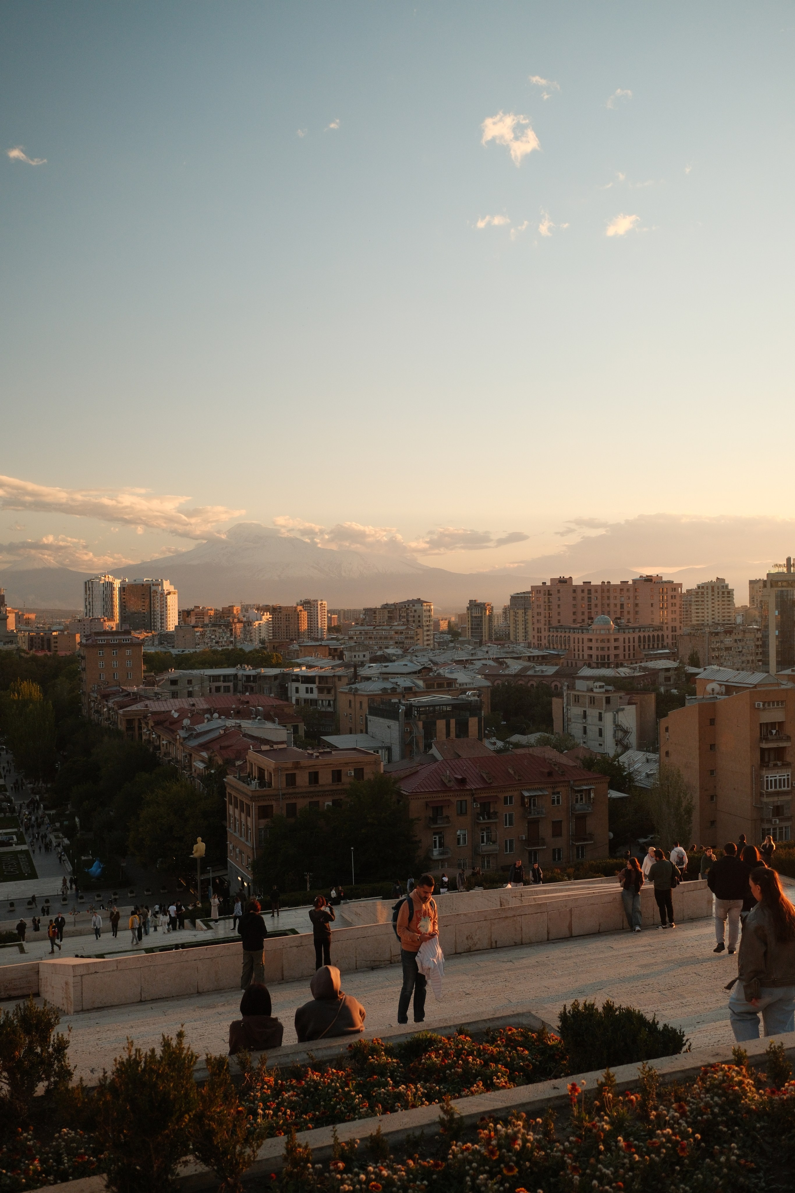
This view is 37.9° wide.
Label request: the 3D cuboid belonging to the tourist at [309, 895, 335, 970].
[{"bbox_3d":[-1.440,6.569,22.297,0.520,1.650,0.420,-1,0,14],"label":"tourist"}]

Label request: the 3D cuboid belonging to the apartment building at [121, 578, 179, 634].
[{"bbox_3d":[-217.419,16.441,1015.863,45.000,62.000,19.000,-1,0,18],"label":"apartment building"}]

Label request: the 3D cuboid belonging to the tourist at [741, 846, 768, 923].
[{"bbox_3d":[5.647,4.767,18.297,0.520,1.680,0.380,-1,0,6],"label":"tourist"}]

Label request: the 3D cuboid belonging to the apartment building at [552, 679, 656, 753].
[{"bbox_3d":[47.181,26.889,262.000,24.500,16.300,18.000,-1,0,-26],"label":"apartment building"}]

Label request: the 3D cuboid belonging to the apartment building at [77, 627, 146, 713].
[{"bbox_3d":[-81.647,25.631,329.913,15.200,32.000,15.000,-1,0,-25],"label":"apartment building"}]

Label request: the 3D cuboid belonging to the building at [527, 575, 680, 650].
[{"bbox_3d":[93.399,12.958,519.180,65.000,42.000,25.000,-1,0,9],"label":"building"}]

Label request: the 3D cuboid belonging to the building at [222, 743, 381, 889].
[{"bbox_3d":[-11.906,29.376,147.133,16.800,19.000,12.500,-1,0,-25],"label":"building"}]

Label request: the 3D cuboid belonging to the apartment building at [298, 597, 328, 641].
[{"bbox_3d":[-88.934,28.549,1223.128,24.000,50.000,18.000,-1,0,25],"label":"apartment building"}]

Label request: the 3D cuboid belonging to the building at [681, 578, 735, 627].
[{"bbox_3d":[258.494,12.859,961.959,40.000,56.000,24.000,-1,0,9],"label":"building"}]

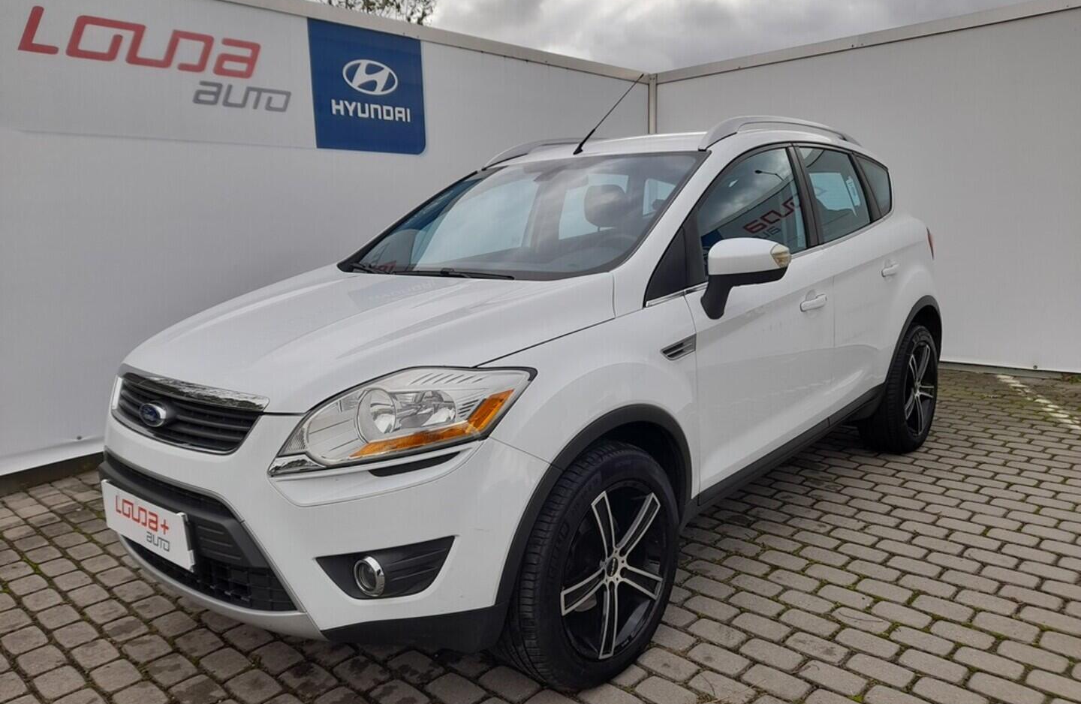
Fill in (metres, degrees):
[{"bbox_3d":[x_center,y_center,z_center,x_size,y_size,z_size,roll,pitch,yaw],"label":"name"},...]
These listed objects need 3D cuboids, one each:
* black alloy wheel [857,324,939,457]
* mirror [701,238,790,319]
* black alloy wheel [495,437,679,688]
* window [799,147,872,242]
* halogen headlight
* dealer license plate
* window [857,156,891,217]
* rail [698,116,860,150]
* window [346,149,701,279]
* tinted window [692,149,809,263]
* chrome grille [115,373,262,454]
[{"bbox_3d":[1.941,0.195,4.204,0.235,0.690,0.690,6,13,42],"label":"black alloy wheel"},{"bbox_3d":[0.645,-0.230,2.452,0.240,0.270,0.190,6,13,42],"label":"mirror"},{"bbox_3d":[0.145,0.595,2.241,0.235,0.690,0.690,6,13,42],"label":"black alloy wheel"},{"bbox_3d":[1.280,-0.680,3.411,0.050,0.410,0.630,-15,-2,43],"label":"window"},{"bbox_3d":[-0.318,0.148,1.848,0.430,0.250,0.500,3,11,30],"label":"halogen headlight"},{"bbox_3d":[-1.048,0.448,2.069,0.530,0.145,0.025,6,13,42],"label":"dealer license plate"},{"bbox_3d":[1.638,-0.797,3.813,0.050,0.290,0.370,-14,1,37],"label":"window"},{"bbox_3d":[1.112,-0.935,3.402,0.090,0.170,1.540,6,15,42],"label":"rail"},{"bbox_3d":[-0.037,-0.537,3.082,1.400,0.120,0.850,6,46,42],"label":"window"},{"bbox_3d":[0.771,-0.530,2.851,0.060,0.470,0.870,-15,-2,43],"label":"tinted window"},{"bbox_3d":[-0.985,0.157,2.103,0.850,0.175,0.130,6,5,42],"label":"chrome grille"}]

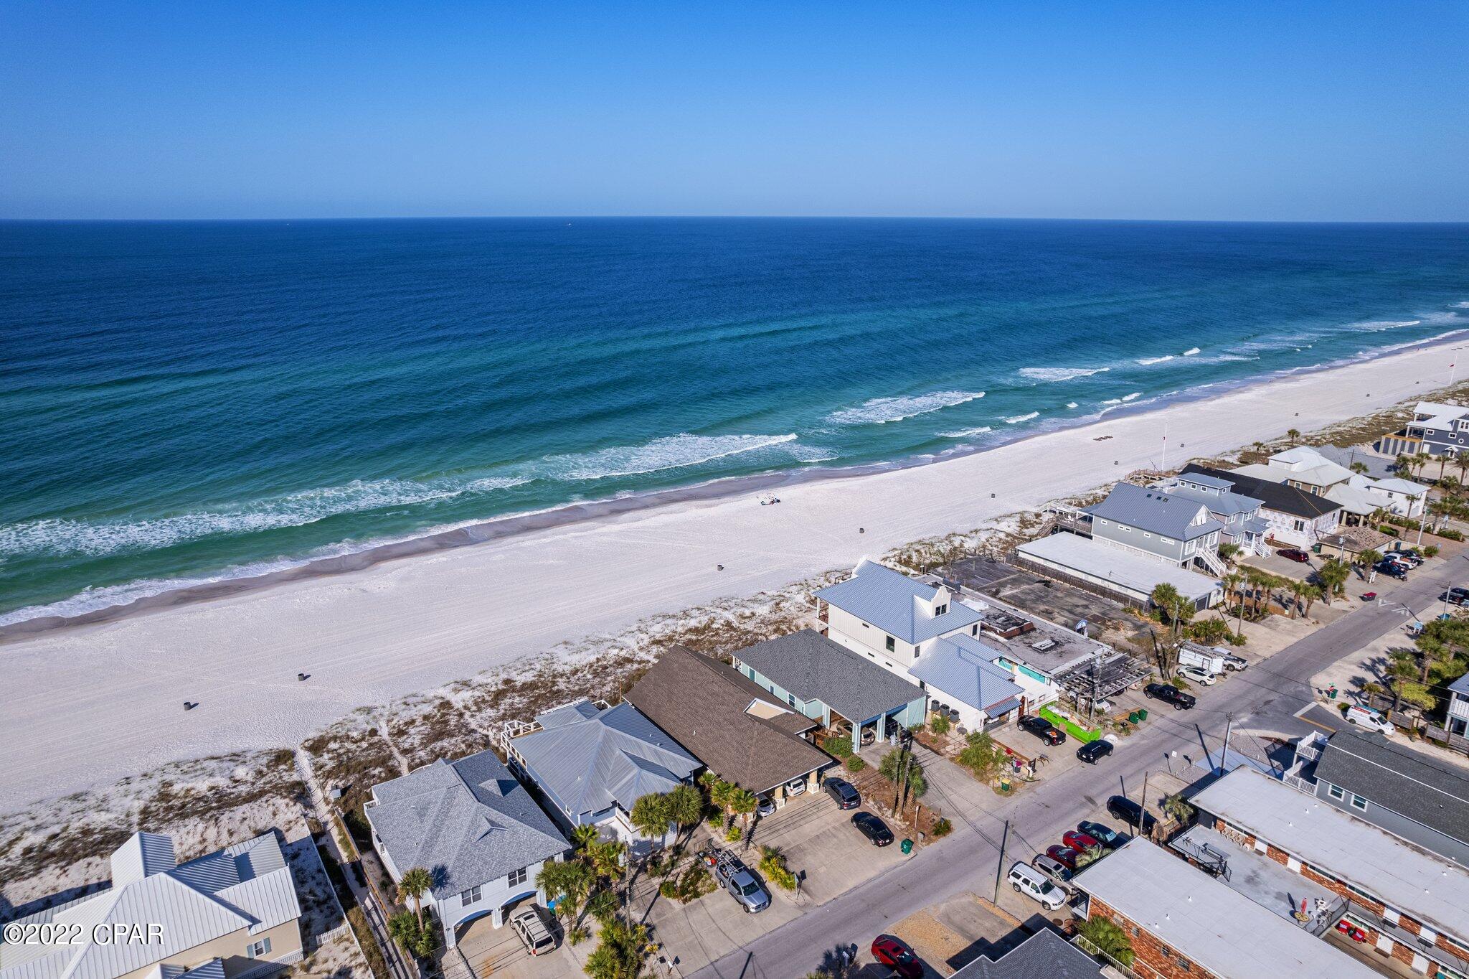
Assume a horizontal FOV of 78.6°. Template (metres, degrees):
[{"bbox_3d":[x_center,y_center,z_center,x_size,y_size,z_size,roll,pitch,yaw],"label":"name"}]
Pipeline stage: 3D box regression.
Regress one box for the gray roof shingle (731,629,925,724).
[{"bbox_3d":[11.355,21.107,109.049,12.900,3.250,20.981,-12,21,-35],"label":"gray roof shingle"}]

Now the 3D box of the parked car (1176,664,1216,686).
[{"bbox_3d":[59.454,23.688,115.124,1.860,1.660,4.570,-12,21,-33],"label":"parked car"}]

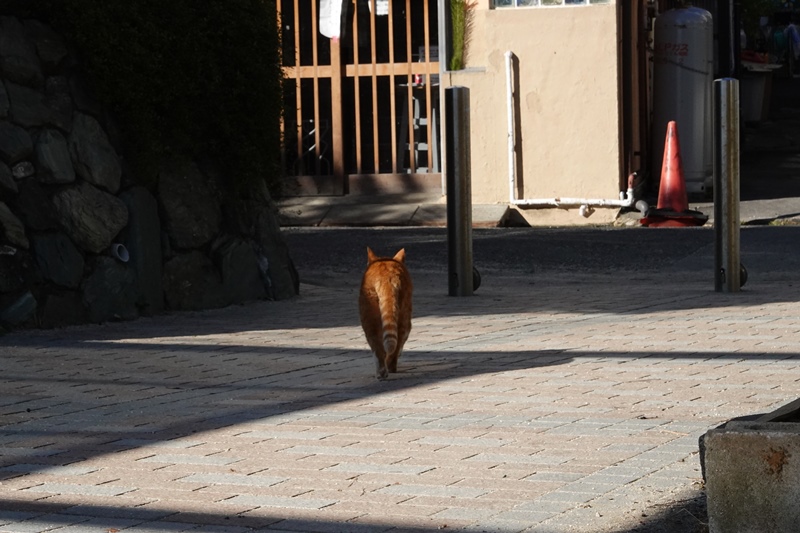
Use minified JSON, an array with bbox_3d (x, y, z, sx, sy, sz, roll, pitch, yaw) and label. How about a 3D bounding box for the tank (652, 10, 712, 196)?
[{"bbox_3d":[1.950,-1.134,17.050,0.385,1.310,0.385,-1,3,0],"label":"tank"}]

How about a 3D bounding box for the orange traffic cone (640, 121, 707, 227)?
[{"bbox_3d":[1.802,-0.613,16.250,0.400,0.700,0.400,-1,3,6],"label":"orange traffic cone"}]

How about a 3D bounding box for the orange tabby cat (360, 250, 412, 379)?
[{"bbox_3d":[-0.038,0.113,6.660,0.145,0.335,0.470,-1,3,0],"label":"orange tabby cat"}]

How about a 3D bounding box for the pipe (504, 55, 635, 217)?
[{"bbox_3d":[1.130,-0.882,16.350,0.940,1.100,0.130,0,4,26],"label":"pipe"}]

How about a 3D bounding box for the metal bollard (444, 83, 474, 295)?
[{"bbox_3d":[0.241,-0.302,9.940,0.102,0.845,0.102,-1,3,0],"label":"metal bollard"}]

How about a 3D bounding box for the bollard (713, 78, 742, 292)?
[{"bbox_3d":[1.294,-0.319,9.740,0.102,0.845,0.102,0,4,26],"label":"bollard"}]

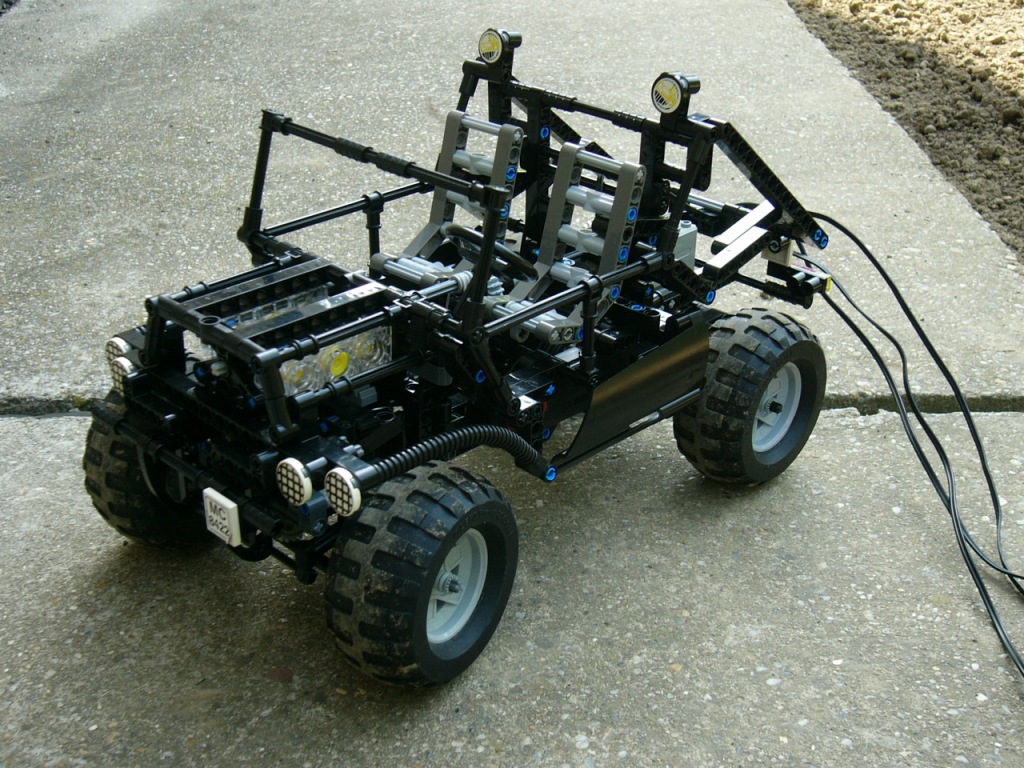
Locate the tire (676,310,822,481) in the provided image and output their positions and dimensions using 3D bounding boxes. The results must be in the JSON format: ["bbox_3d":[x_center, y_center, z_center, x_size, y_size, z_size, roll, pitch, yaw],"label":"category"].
[{"bbox_3d":[0.107,0.006,0.610,0.037,0.081,0.081,24,35,38],"label":"tire"}]

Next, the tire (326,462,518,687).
[{"bbox_3d":[-0.031,0.068,0.487,0.037,0.081,0.081,17,31,28],"label":"tire"}]

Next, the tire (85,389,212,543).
[{"bbox_3d":[-0.137,0.028,0.563,0.037,0.081,0.081,18,32,30],"label":"tire"}]

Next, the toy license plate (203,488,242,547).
[{"bbox_3d":[-0.102,0.047,0.477,0.016,0.016,0.003,24,35,38],"label":"toy license plate"}]

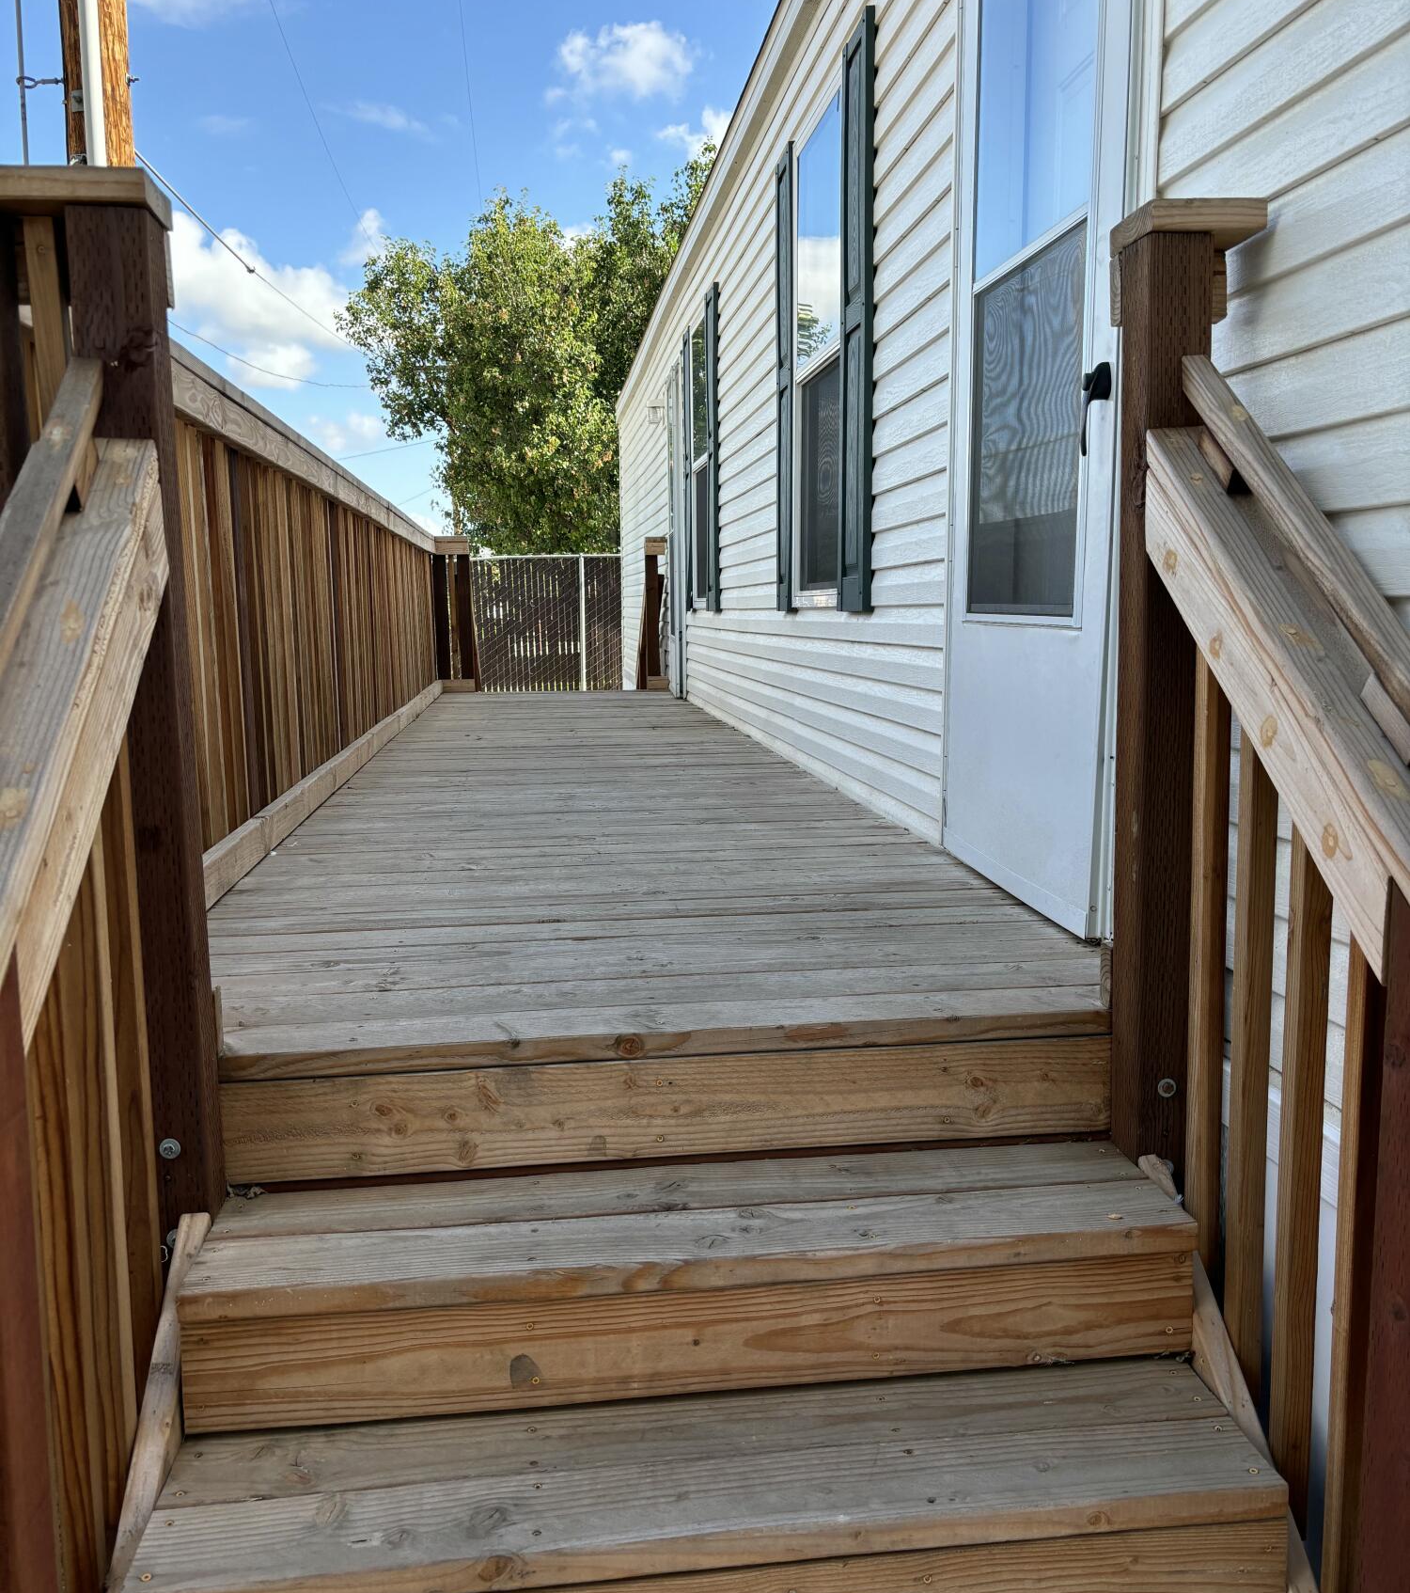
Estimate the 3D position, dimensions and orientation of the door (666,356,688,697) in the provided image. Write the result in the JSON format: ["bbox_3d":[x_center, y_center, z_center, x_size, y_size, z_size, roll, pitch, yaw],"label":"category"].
[{"bbox_3d":[-0.182,-1.669,9.057,0.070,2.050,0.960,-2,8,-7],"label":"door"}]

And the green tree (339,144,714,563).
[{"bbox_3d":[-2.278,-5.095,19.375,5.262,7.700,5.200,-2,8,-7],"label":"green tree"}]

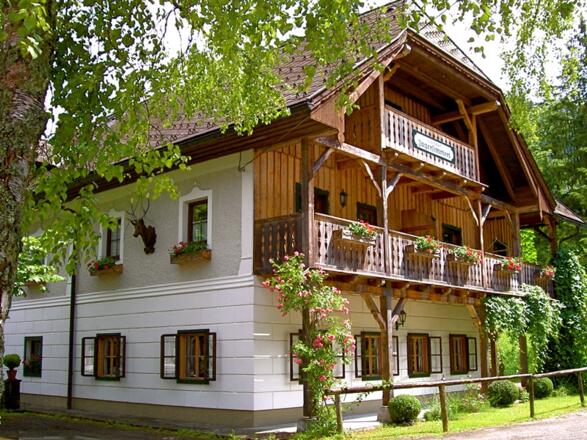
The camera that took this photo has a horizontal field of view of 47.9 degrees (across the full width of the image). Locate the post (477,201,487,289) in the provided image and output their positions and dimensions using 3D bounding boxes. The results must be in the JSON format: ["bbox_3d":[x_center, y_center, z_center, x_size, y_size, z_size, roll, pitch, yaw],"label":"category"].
[{"bbox_3d":[5.465,0.720,19.253,0.190,2.600,0.190,-10,-15,41],"label":"post"}]

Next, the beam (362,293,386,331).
[{"bbox_3d":[1.819,2.080,14.809,0.150,0.150,1.100,-10,-56,41],"label":"beam"}]

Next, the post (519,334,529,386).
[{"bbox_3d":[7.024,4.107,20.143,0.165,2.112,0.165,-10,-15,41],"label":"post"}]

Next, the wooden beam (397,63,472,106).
[{"bbox_3d":[3.907,-3.787,18.223,0.163,0.173,4.704,-10,-15,41],"label":"wooden beam"}]

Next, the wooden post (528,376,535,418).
[{"bbox_3d":[5.522,4.107,15.353,0.090,0.944,0.090,-10,-15,41],"label":"wooden post"}]

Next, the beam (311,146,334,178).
[{"bbox_3d":[0.593,-1.256,14.030,0.136,0.881,0.136,-10,-59,41],"label":"beam"}]

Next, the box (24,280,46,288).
[{"bbox_3d":[-7.816,1.911,19.997,1.075,0.211,0.211,-10,-15,41],"label":"box"}]

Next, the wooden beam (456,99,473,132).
[{"bbox_3d":[5.096,-3.009,19.614,0.140,0.140,1.150,-10,-58,41],"label":"wooden beam"}]

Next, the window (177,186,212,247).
[{"bbox_3d":[-2.331,0.000,15.803,1.151,1.569,0.167,-10,-15,41],"label":"window"}]

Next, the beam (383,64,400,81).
[{"bbox_3d":[2.519,-3.691,16.608,0.134,0.134,1.075,-10,29,41],"label":"beam"}]

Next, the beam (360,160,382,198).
[{"bbox_3d":[1.850,-0.951,15.464,0.140,1.080,0.140,-10,29,41],"label":"beam"}]

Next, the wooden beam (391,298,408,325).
[{"bbox_3d":[2.428,2.069,15.410,0.136,0.863,0.136,-10,-54,41],"label":"wooden beam"}]

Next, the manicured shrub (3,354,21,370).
[{"bbox_3d":[-8.207,4.144,19.297,0.471,0.429,0.471,-10,-15,41],"label":"manicured shrub"}]

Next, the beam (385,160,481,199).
[{"bbox_3d":[3.750,-1.035,17.657,0.200,0.200,5.050,-10,-15,41],"label":"beam"}]

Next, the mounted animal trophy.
[{"bbox_3d":[-3.818,0.167,16.643,0.780,1.400,0.660,-10,-15,41],"label":"mounted animal trophy"}]

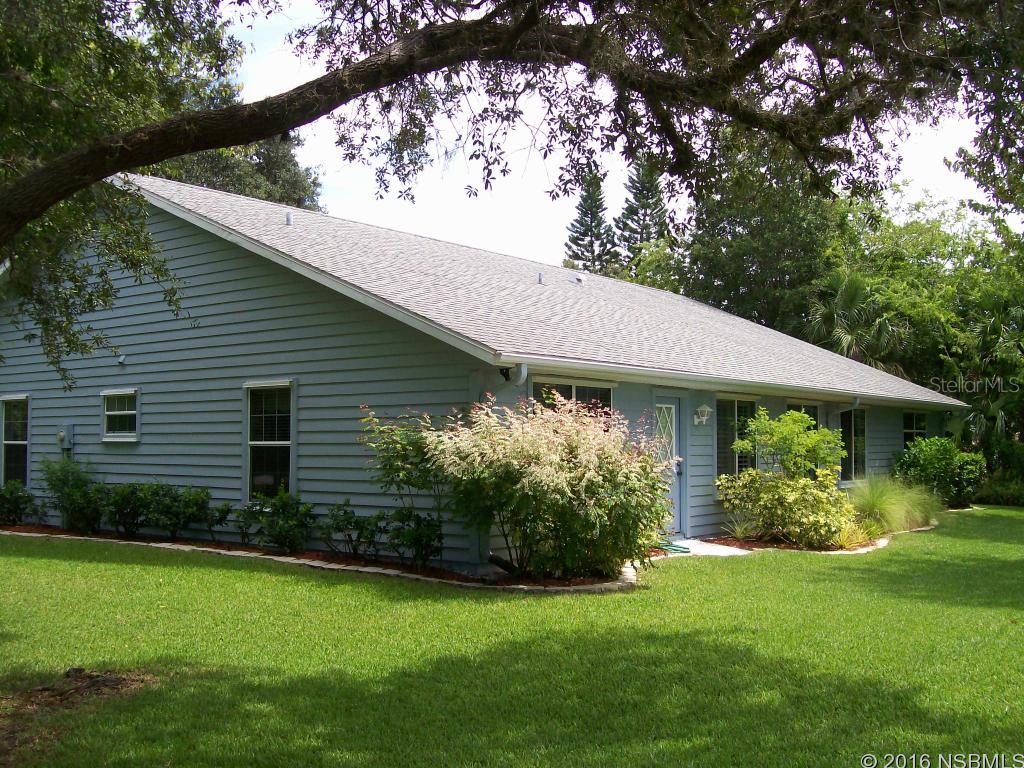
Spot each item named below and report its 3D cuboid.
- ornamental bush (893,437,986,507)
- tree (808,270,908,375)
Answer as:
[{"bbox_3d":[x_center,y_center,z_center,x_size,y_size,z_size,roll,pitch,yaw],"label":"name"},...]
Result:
[{"bbox_3d":[9.900,2.050,24.700,1.850,1.650,2.200,-2,-4,38],"label":"ornamental bush"},{"bbox_3d":[10.600,-0.080,32.550,3.200,6.800,3.200,-2,-4,38],"label":"tree"}]

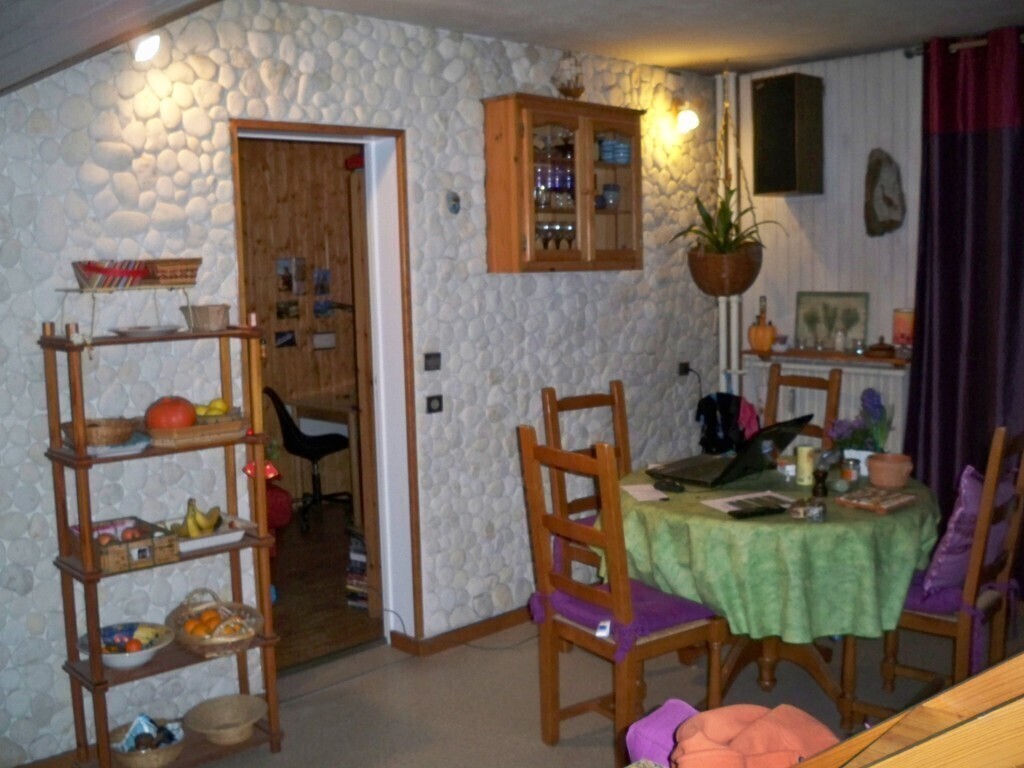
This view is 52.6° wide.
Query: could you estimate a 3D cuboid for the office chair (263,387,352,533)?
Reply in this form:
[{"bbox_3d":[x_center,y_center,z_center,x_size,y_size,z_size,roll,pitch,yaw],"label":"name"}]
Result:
[{"bbox_3d":[-1.209,0.426,6.147,0.500,0.800,0.500,-3,7,-10],"label":"office chair"}]

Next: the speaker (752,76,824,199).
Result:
[{"bbox_3d":[1.264,-1.130,4.734,0.225,0.510,0.232,-7,8,-41],"label":"speaker"}]

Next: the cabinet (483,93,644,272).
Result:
[{"bbox_3d":[0.233,-0.792,4.217,0.720,0.660,0.210,-7,9,-41],"label":"cabinet"}]

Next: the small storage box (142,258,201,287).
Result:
[{"bbox_3d":[-1.014,-0.328,3.083,0.145,0.078,0.130,-7,9,-41],"label":"small storage box"}]

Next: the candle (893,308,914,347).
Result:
[{"bbox_3d":[1.649,-0.238,4.356,0.095,0.155,0.095,-7,9,-41],"label":"candle"}]

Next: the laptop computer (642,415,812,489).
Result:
[{"bbox_3d":[0.804,0.235,3.837,0.455,0.225,0.405,4,9,42],"label":"laptop computer"}]

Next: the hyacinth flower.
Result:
[{"bbox_3d":[1.165,0.119,3.470,0.205,0.210,0.160,1,7,19],"label":"hyacinth flower"}]

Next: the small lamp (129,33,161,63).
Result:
[{"bbox_3d":[-1.118,-1.026,3.158,0.095,0.080,0.095,-7,8,-41],"label":"small lamp"}]

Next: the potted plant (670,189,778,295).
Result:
[{"bbox_3d":[0.997,-0.665,4.800,0.460,0.500,0.480,-1,6,0],"label":"potted plant"}]

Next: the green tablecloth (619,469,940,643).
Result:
[{"bbox_3d":[0.911,0.545,3.677,1.140,0.360,1.140,-1,6,0],"label":"green tablecloth"}]

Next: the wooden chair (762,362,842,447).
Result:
[{"bbox_3d":[1.133,0.476,4.563,0.490,1.069,0.430,-5,7,-31],"label":"wooden chair"}]

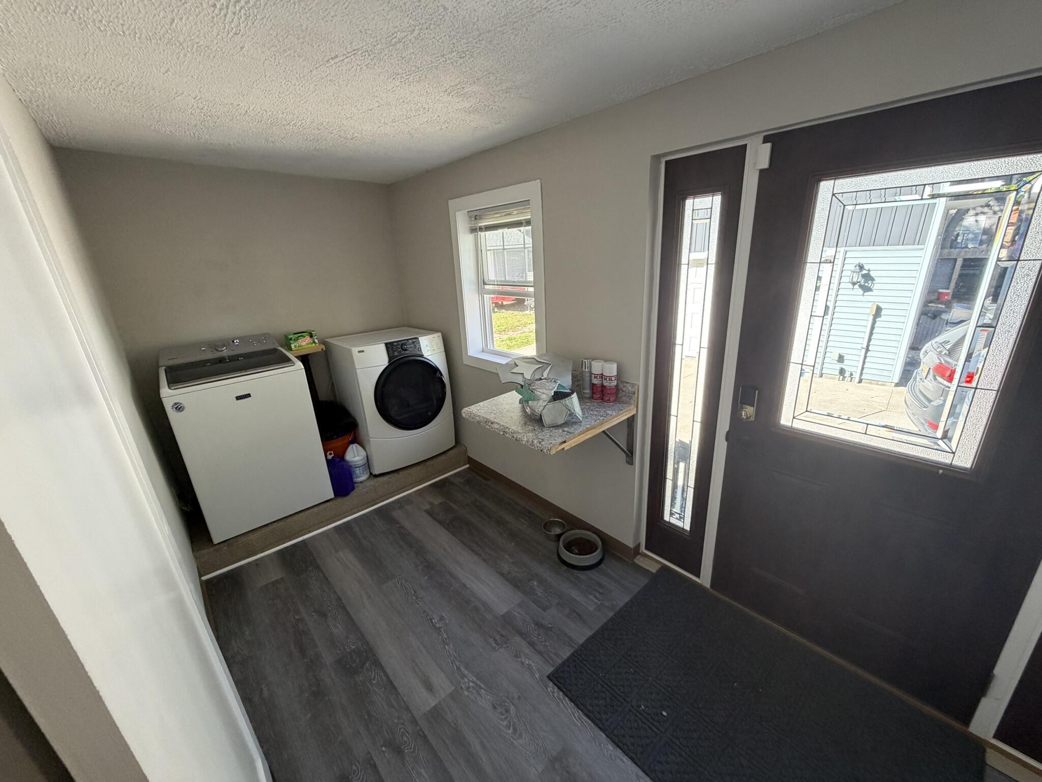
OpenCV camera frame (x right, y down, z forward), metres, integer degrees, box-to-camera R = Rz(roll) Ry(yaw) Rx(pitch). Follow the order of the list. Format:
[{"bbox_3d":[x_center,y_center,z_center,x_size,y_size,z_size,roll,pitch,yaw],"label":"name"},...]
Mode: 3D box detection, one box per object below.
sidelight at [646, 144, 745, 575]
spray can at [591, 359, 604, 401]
[{"bbox_3d":[0.797,-0.010,2.043,0.060,2.020,0.335,-18,23,-38],"label":"sidelight"},{"bbox_3d":[0.404,-0.054,2.207,0.068,0.203,0.068,0,18,8],"label":"spray can"}]

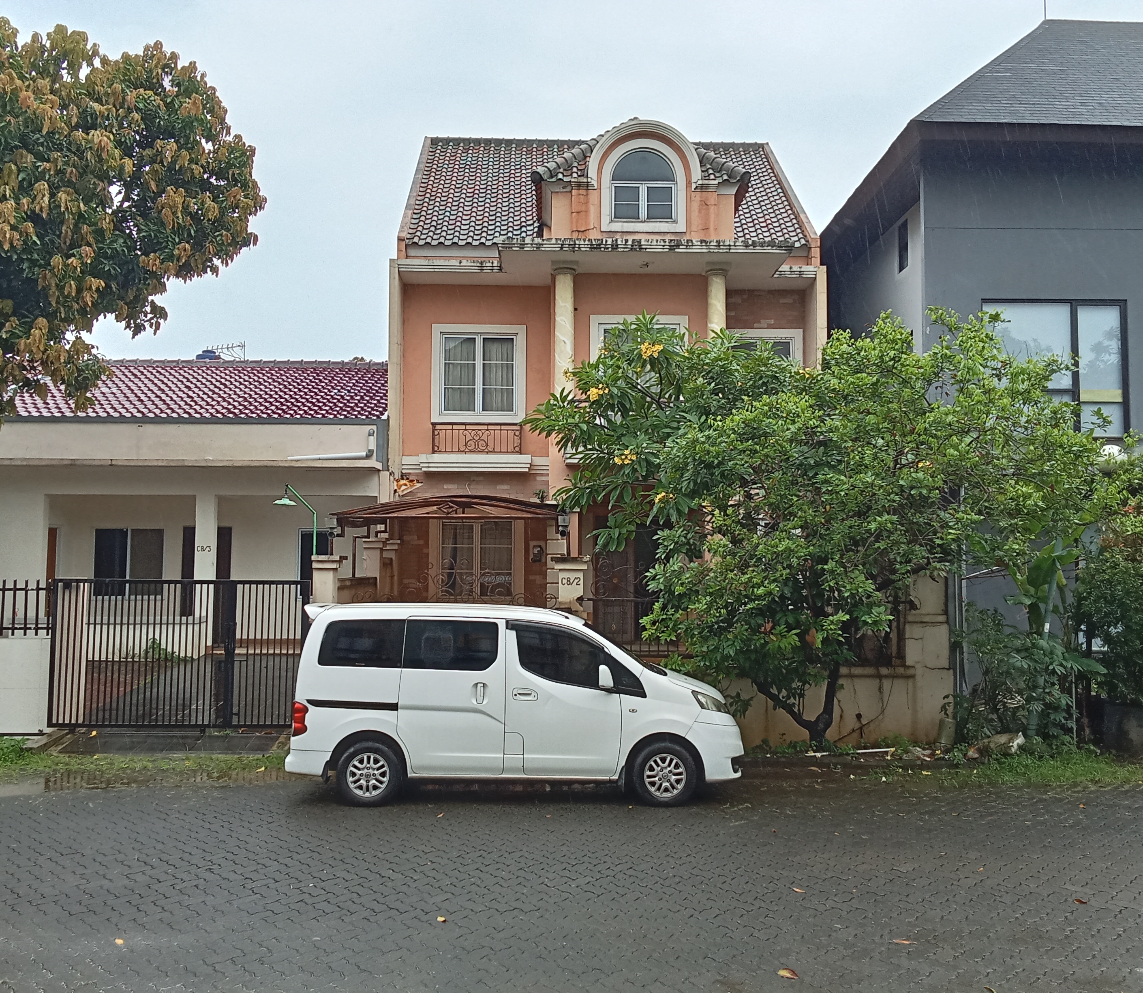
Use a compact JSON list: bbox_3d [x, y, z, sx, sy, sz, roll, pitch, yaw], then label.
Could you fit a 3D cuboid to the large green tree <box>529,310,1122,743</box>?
[{"bbox_3d":[3.215,0.364,13.468,7.480,5.440,5.000,0,-5,-1],"label":"large green tree"}]

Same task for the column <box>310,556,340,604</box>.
[{"bbox_3d":[-3.133,1.913,13.621,0.390,2.290,0.390,0,-5,-1],"label":"column"}]

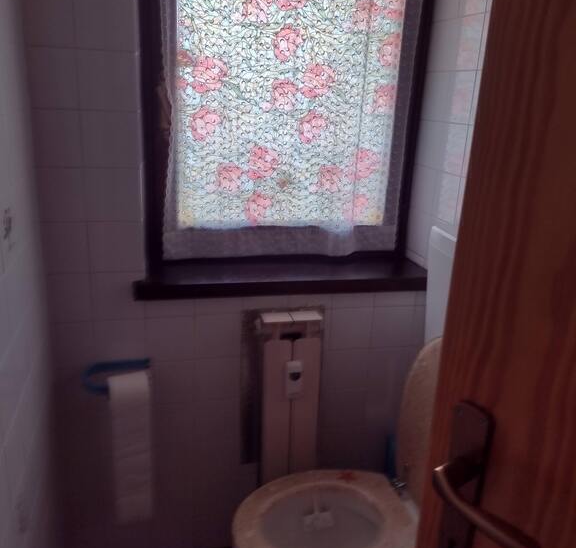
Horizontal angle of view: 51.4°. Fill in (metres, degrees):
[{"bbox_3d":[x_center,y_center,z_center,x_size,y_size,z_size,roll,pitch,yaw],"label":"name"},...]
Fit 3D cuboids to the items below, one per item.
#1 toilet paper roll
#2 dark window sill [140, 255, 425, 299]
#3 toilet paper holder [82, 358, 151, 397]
[{"bbox_3d":[-0.415,0.460,1.598,0.099,0.421,0.094,-2,19,-14],"label":"toilet paper roll"},{"bbox_3d":[-0.008,0.010,1.709,0.835,0.040,0.178,-2,19,-14],"label":"dark window sill"},{"bbox_3d":[-0.444,0.271,1.566,0.170,0.056,0.103,-2,19,-14],"label":"toilet paper holder"}]

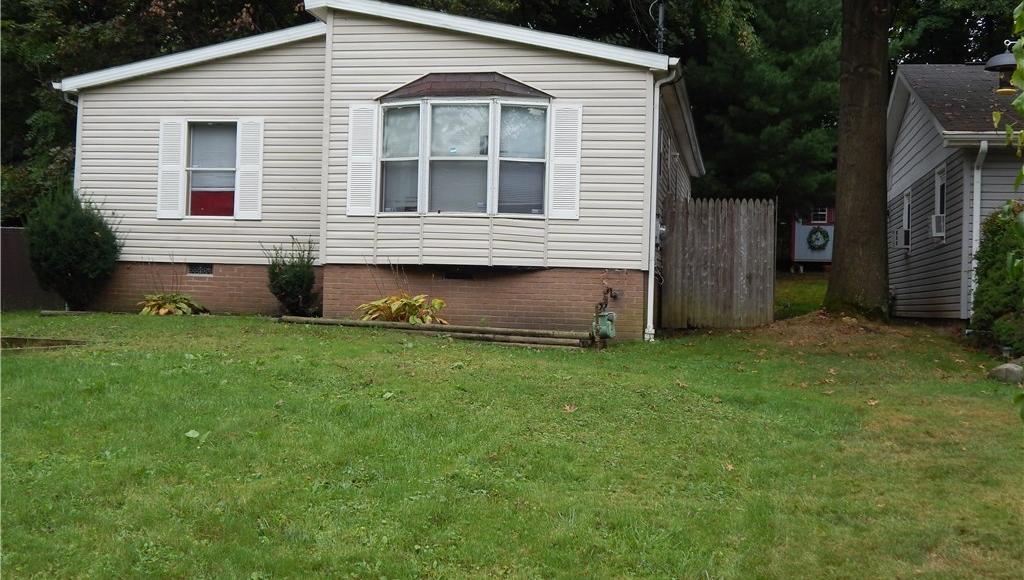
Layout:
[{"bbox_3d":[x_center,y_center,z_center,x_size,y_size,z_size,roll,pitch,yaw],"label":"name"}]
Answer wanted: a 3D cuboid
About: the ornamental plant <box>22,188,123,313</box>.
[{"bbox_3d":[-5.935,-0.550,17.200,1.227,1.617,1.227,2,-1,12],"label":"ornamental plant"}]

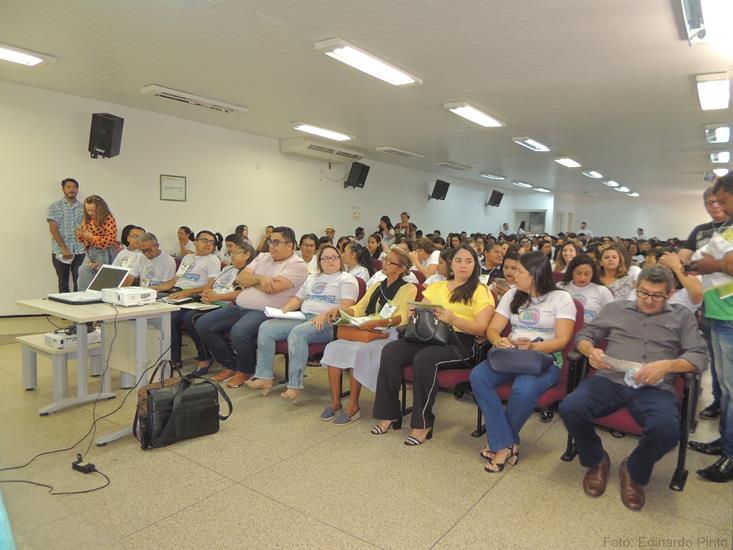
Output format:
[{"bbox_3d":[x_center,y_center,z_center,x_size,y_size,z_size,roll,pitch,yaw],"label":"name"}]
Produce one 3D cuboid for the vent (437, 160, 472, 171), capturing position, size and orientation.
[{"bbox_3d":[1.903,-2.275,10.772,0.250,0.065,1.270,5,6,36],"label":"vent"}]

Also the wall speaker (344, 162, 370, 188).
[{"bbox_3d":[-0.158,-2.042,10.429,0.250,0.460,0.280,26,18,31],"label":"wall speaker"}]

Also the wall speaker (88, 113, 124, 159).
[{"bbox_3d":[-2.898,-1.549,5.666,0.215,0.420,0.260,16,19,-4],"label":"wall speaker"}]

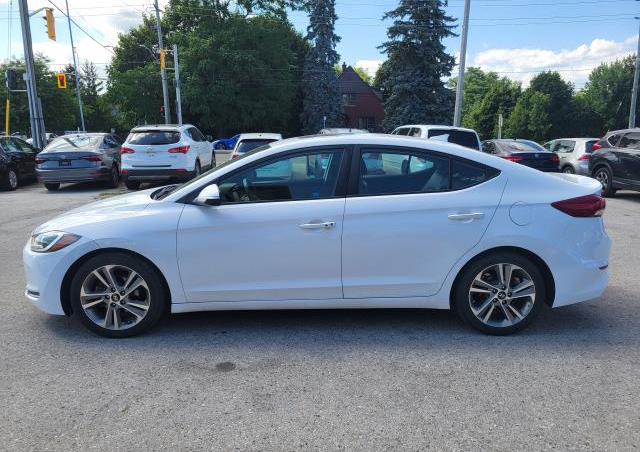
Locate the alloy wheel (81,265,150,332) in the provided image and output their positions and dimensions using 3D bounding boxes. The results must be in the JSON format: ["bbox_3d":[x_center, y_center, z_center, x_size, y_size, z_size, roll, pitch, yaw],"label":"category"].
[{"bbox_3d":[-1.416,0.486,3.399,0.465,0.465,0.200,0,10,-1],"label":"alloy wheel"}]

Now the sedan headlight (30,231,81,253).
[{"bbox_3d":[-1.878,0.099,3.440,0.490,0.160,0.380,0,10,-1],"label":"sedan headlight"}]

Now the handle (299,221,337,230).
[{"bbox_3d":[-0.015,-0.011,3.227,0.240,0.050,0.055,0,10,-2],"label":"handle"}]

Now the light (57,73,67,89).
[{"bbox_3d":[-19.408,-10.834,36.161,0.620,1.060,0.350,-3,11,-19],"label":"light"}]

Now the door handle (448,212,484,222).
[{"bbox_3d":[1.000,-0.063,3.271,0.250,0.045,0.050,0,10,-1],"label":"door handle"}]

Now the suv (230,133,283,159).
[{"bbox_3d":[-1.878,-2.310,16.193,1.780,1.550,4.300,-1,10,-4],"label":"suv"}]

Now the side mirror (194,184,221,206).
[{"bbox_3d":[-0.737,-0.199,3.128,0.180,0.150,0.230,0,10,-1],"label":"side mirror"}]

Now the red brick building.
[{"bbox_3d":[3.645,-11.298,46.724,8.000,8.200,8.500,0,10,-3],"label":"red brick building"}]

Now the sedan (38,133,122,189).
[{"bbox_3d":[-6.583,-1.991,14.330,1.800,1.460,4.680,0,10,-4],"label":"sedan"}]

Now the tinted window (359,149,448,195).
[{"bbox_3d":[0.593,-0.387,3.355,0.660,0.320,0.050,0,-2,-1],"label":"tinted window"}]

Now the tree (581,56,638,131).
[{"bbox_3d":[26.410,-10.981,43.737,5.400,8.900,5.400,0,10,0],"label":"tree"}]

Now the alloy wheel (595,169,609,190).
[{"bbox_3d":[6.972,-1.085,11.721,0.210,0.490,0.490,-1,10,-5],"label":"alloy wheel"}]

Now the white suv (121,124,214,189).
[{"bbox_3d":[-4.290,-2.076,14.237,1.880,1.690,4.690,0,10,-3],"label":"white suv"}]

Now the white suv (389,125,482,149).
[{"bbox_3d":[3.338,-2.271,15.386,1.870,1.760,4.700,-1,10,-4],"label":"white suv"}]

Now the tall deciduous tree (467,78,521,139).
[{"bbox_3d":[16.890,-10.817,46.796,5.600,7.400,5.500,3,11,16],"label":"tall deciduous tree"}]

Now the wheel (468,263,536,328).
[{"bbox_3d":[1.283,0.477,3.462,0.465,0.465,0.200,0,10,-1],"label":"wheel"}]

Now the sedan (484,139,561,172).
[{"bbox_3d":[6.336,-2.295,16.837,1.820,1.440,4.720,-1,10,-5],"label":"sedan"}]

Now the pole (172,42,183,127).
[{"bbox_3d":[-7.394,-6.334,25.276,0.240,6.200,0.240,0,10,0],"label":"pole"}]

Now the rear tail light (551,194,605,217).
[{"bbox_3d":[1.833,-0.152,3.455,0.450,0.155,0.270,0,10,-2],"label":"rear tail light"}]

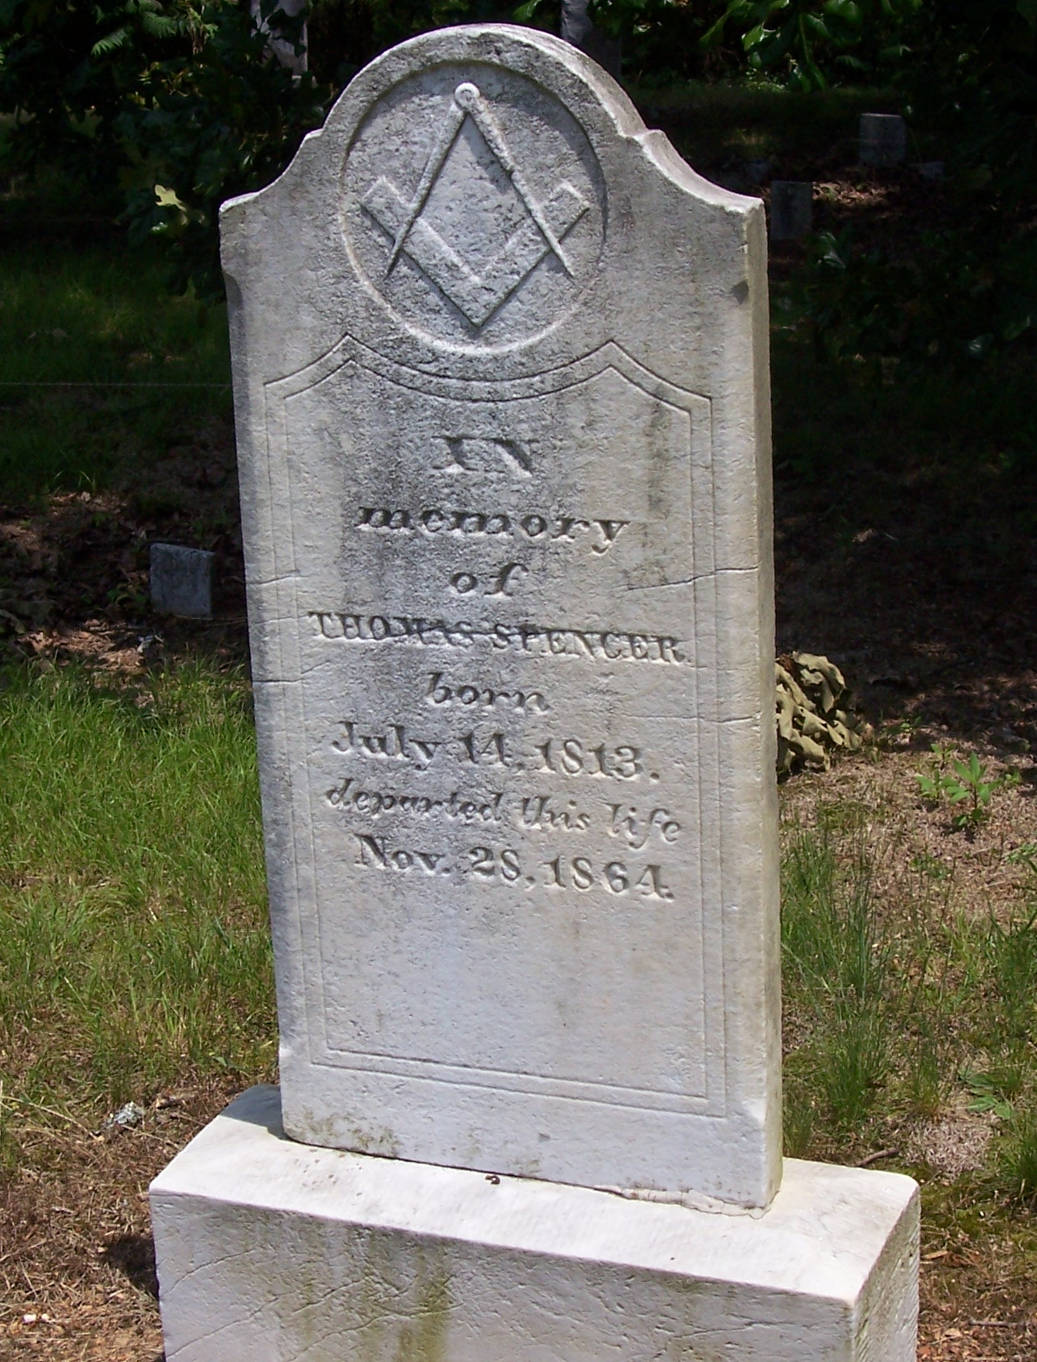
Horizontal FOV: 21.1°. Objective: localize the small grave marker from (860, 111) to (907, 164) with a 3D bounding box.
[{"bbox_3d":[1.674,-2.471,12.687,0.212,0.228,0.070,5,19,23],"label":"small grave marker"}]

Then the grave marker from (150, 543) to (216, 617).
[{"bbox_3d":[-0.736,-0.228,6.174,0.149,0.152,0.050,7,19,18],"label":"grave marker"}]

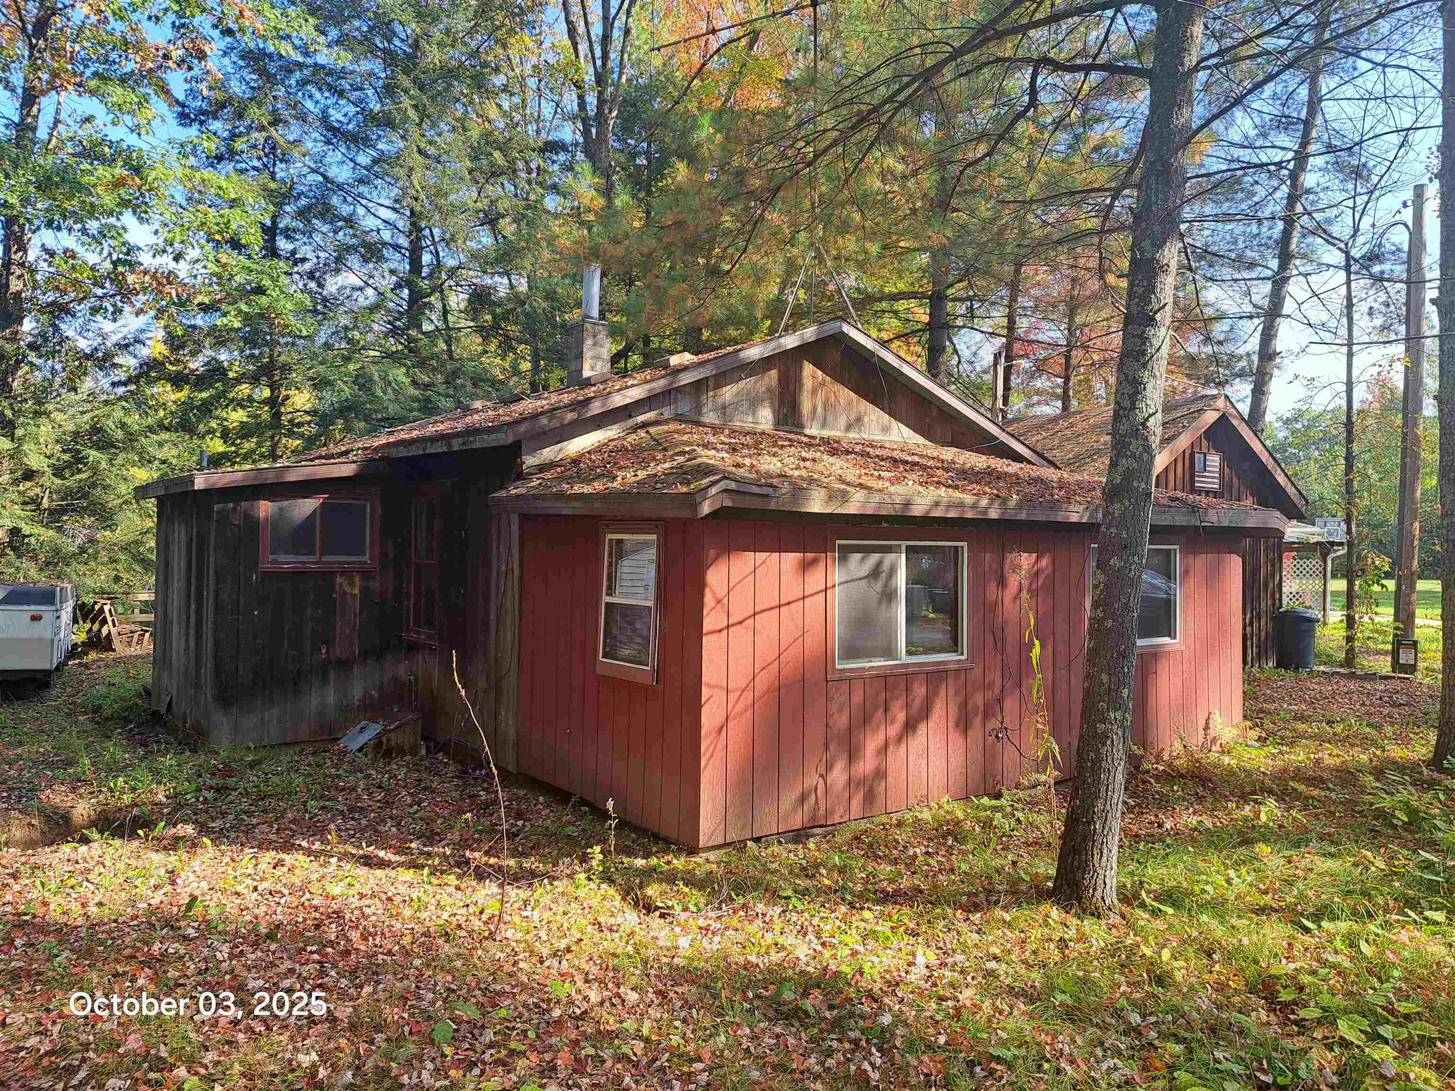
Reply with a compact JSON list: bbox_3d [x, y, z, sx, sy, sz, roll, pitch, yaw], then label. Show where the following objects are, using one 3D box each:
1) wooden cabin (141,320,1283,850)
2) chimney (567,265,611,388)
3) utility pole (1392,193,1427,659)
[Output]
[{"bbox_3d":[-0.879,-0.164,10.916,8.939,4.142,9.236,1,0,-36],"label":"wooden cabin"},{"bbox_3d":[-1.848,-2.943,13.500,0.410,1.630,0.410,1,0,-36],"label":"chimney"},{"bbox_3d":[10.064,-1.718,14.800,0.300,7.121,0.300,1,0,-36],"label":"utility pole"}]

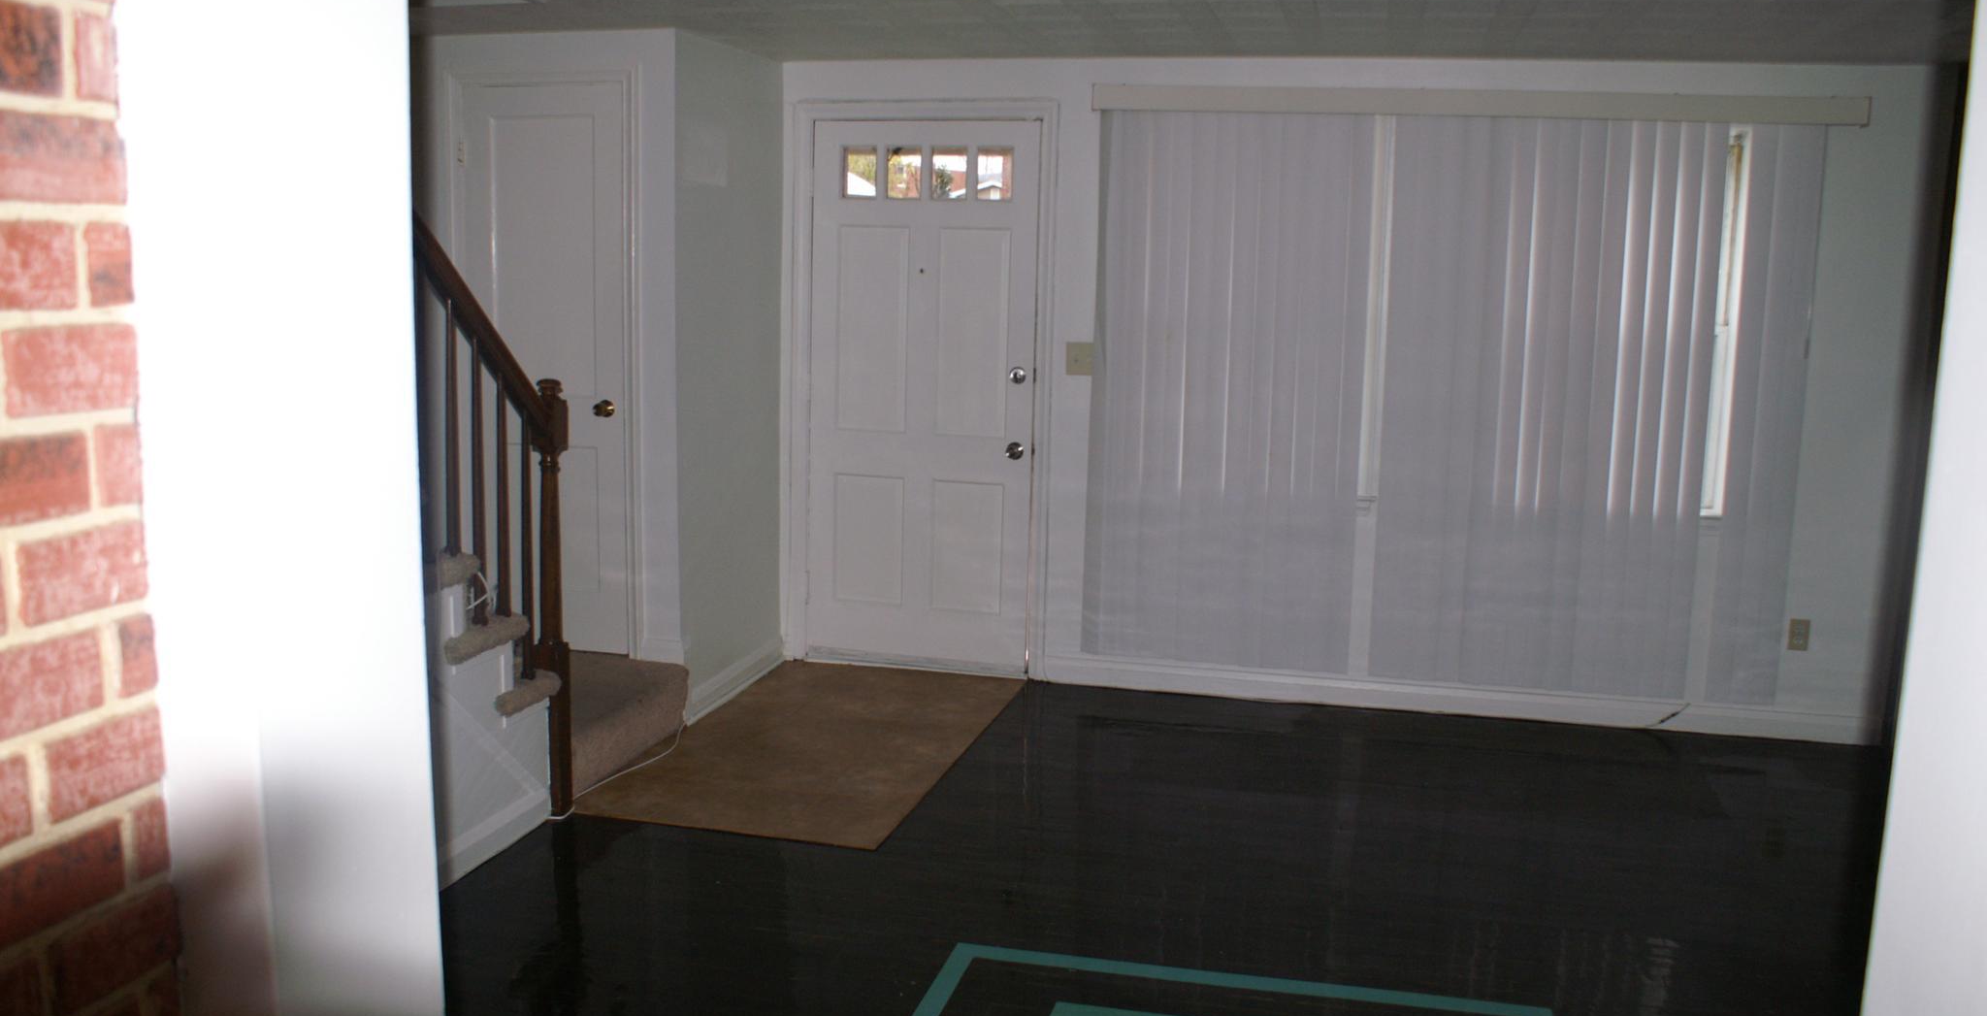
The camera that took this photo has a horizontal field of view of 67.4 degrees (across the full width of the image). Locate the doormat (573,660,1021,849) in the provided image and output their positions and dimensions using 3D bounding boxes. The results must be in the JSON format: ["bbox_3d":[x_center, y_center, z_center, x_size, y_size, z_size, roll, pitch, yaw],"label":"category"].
[{"bbox_3d":[-0.546,0.756,4.941,0.930,0.012,1.790,3,9,13],"label":"doormat"}]

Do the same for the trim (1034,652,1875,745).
[{"bbox_3d":[1.573,0.682,5.379,2.950,0.110,0.022,3,9,13],"label":"trim"}]

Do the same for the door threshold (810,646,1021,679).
[{"bbox_3d":[-0.307,0.612,5.824,0.890,0.040,0.070,3,9,13],"label":"door threshold"}]

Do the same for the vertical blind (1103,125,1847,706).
[{"bbox_3d":[1.513,-0.356,5.176,2.380,1.950,0.070,3,9,13],"label":"vertical blind"}]

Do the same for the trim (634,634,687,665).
[{"bbox_3d":[-1.122,0.482,5.017,0.172,0.092,0.022,3,9,13],"label":"trim"}]

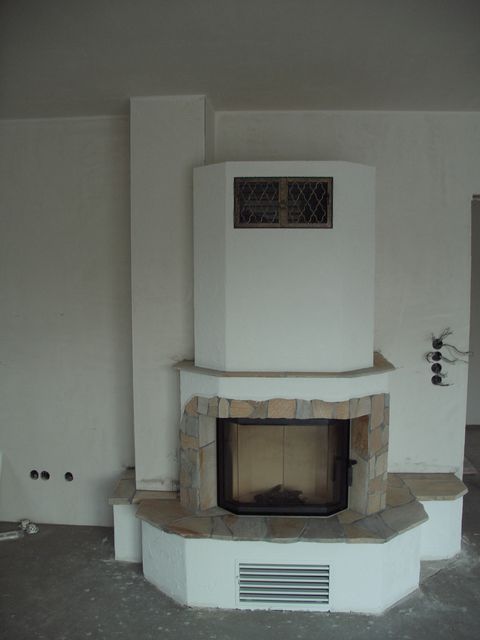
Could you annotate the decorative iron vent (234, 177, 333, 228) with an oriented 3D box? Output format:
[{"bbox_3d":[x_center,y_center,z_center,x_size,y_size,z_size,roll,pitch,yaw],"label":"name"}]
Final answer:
[{"bbox_3d":[0.203,-0.546,2.841,0.470,0.245,0.030,0,4,4],"label":"decorative iron vent"}]

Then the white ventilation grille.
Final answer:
[{"bbox_3d":[0.196,1.188,2.741,0.430,0.205,0.020,0,4,4],"label":"white ventilation grille"}]

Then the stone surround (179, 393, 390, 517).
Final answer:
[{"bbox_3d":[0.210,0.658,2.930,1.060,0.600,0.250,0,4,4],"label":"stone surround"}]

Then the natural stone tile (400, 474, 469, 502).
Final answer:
[{"bbox_3d":[1.087,0.921,3.369,0.320,0.025,0.390,0,4,2],"label":"natural stone tile"}]

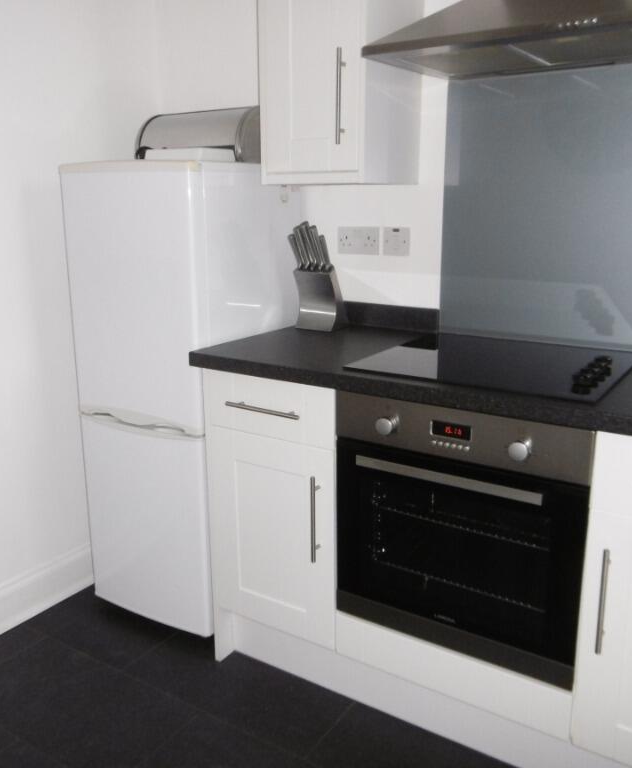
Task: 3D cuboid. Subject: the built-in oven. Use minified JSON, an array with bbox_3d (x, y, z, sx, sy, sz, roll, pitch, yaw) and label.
[{"bbox_3d":[0.449,0.276,1.833,0.595,0.598,0.570,9,17,32],"label":"built-in oven"}]

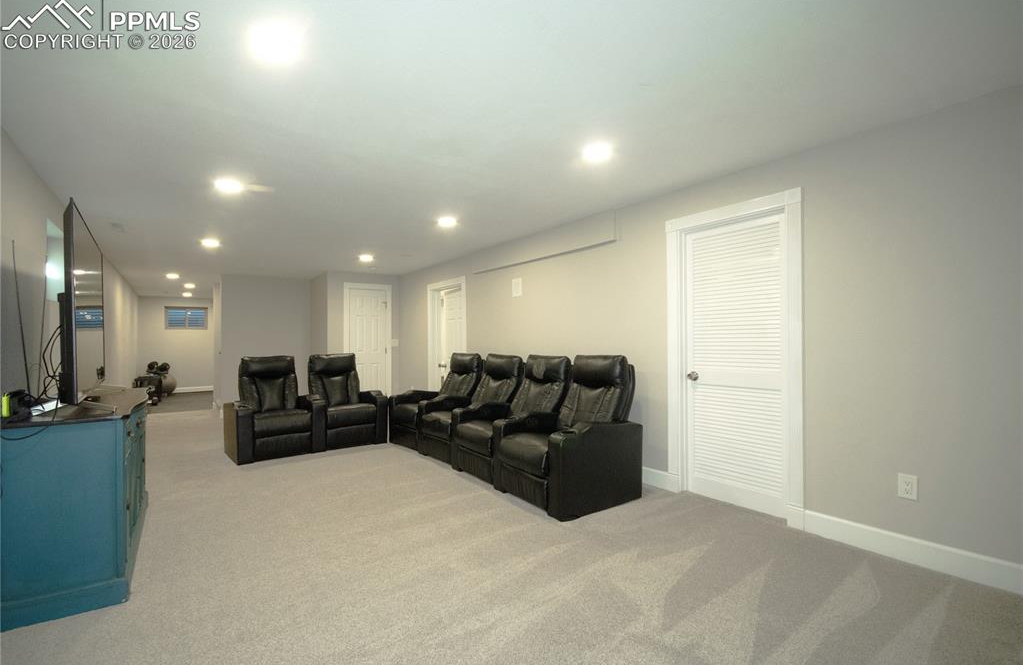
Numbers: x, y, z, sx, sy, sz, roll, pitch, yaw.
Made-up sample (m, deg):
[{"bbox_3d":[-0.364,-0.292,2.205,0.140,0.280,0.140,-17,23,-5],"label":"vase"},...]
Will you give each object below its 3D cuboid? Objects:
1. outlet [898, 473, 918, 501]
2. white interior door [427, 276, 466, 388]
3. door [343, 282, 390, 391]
[{"bbox_3d":[2.113,0.827,2.268,0.012,0.121,0.077,0,-1,-38],"label":"outlet"},{"bbox_3d":[-0.985,0.297,6.280,0.120,2.100,1.050,0,-1,-38],"label":"white interior door"},{"bbox_3d":[-2.380,0.300,7.060,0.780,2.140,0.100,0,-1,-32],"label":"door"}]

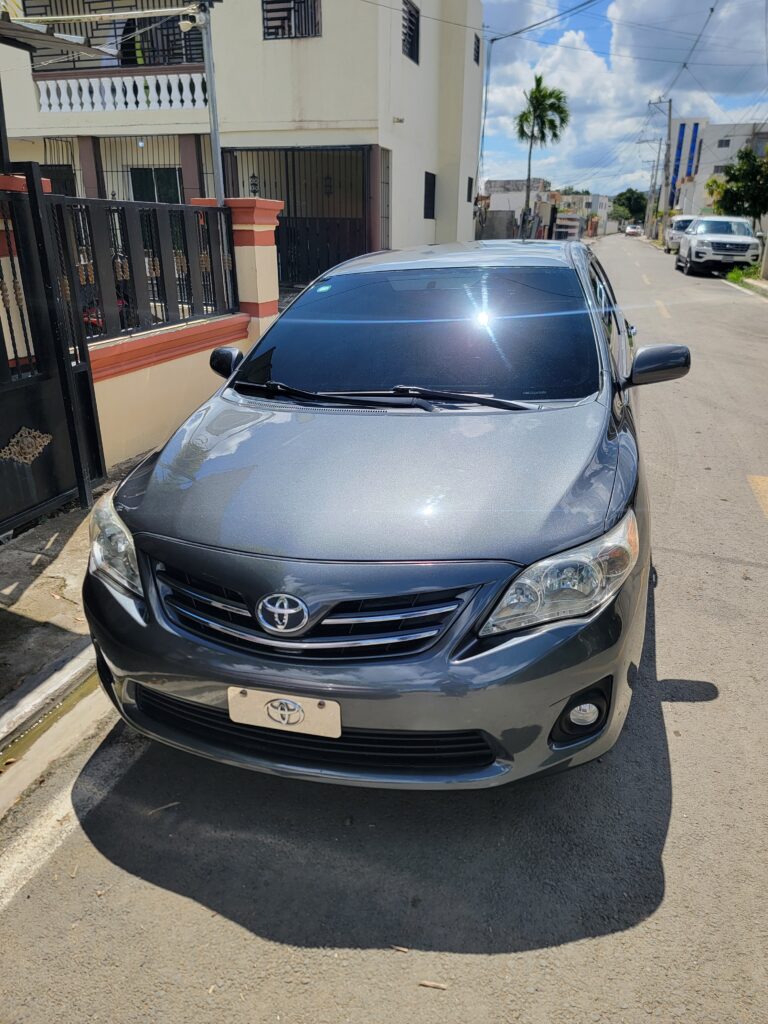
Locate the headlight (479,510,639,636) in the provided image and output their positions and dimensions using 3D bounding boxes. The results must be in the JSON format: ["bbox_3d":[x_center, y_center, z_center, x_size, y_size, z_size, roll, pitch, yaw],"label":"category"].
[{"bbox_3d":[0.450,0.145,1.778,0.380,0.225,0.460,3,22,16],"label":"headlight"}]

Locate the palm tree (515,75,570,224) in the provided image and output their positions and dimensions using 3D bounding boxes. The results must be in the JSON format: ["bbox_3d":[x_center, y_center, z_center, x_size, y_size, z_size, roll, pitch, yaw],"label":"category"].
[{"bbox_3d":[8.668,-19.790,39.865,3.144,8.275,3.144,0,21,0],"label":"palm tree"}]

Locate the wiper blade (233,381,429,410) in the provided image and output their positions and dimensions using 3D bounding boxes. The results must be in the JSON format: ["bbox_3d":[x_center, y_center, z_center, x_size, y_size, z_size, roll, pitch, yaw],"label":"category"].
[{"bbox_3d":[-0.217,-0.440,2.650,0.910,0.060,0.080,11,25,28],"label":"wiper blade"}]

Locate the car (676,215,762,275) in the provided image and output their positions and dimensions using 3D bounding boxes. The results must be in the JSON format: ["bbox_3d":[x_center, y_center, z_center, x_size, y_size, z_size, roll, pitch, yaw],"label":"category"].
[{"bbox_3d":[11.066,-8.809,23.455,2.050,1.780,5.040,8,23,15],"label":"car"}]

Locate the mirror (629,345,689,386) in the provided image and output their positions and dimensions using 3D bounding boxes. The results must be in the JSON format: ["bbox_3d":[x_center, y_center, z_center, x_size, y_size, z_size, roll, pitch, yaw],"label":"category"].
[{"bbox_3d":[1.042,-0.565,2.706,0.230,0.150,0.170,3,22,16],"label":"mirror"}]

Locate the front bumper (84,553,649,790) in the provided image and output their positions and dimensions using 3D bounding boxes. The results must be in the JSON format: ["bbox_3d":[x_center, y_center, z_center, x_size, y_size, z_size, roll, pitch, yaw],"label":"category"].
[{"bbox_3d":[-0.174,0.364,1.956,1.730,0.570,0.550,3,22,16],"label":"front bumper"}]

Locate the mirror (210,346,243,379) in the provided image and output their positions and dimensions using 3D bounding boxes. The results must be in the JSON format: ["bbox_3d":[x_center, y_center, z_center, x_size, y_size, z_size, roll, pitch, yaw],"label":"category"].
[{"bbox_3d":[-0.682,-0.669,3.212,0.230,0.150,0.170,3,22,16],"label":"mirror"}]

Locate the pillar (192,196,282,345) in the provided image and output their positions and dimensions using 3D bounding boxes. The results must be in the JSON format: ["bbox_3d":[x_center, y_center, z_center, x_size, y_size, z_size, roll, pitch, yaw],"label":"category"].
[{"bbox_3d":[-1.192,-1.789,6.213,0.550,1.750,0.470,8,22,19],"label":"pillar"}]

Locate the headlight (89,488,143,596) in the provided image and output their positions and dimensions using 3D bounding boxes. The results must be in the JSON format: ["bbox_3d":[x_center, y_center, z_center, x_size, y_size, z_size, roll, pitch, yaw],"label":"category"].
[{"bbox_3d":[-0.766,0.072,2.136,0.380,0.225,0.460,3,22,16],"label":"headlight"}]

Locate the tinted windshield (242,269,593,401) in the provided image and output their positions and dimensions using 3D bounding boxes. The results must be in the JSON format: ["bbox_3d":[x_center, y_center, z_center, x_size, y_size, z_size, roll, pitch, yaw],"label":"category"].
[{"bbox_3d":[0.154,-0.748,2.846,1.400,0.140,0.970,3,48,16],"label":"tinted windshield"}]

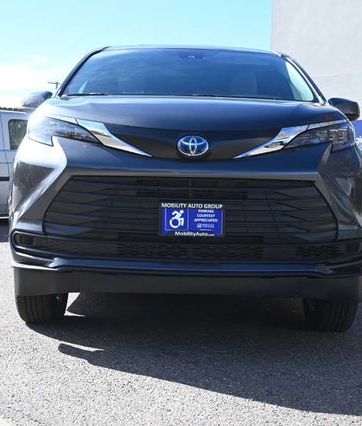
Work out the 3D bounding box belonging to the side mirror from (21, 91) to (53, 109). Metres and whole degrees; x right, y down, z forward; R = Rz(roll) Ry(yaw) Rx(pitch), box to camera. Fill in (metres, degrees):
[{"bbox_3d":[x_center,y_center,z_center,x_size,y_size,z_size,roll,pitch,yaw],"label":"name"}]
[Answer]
[{"bbox_3d":[-0.968,-0.741,4.944,0.250,0.170,0.170,1,4,0],"label":"side mirror"}]

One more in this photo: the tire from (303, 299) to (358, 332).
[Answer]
[{"bbox_3d":[0.903,0.325,4.380,0.240,0.735,0.735,1,4,0],"label":"tire"}]

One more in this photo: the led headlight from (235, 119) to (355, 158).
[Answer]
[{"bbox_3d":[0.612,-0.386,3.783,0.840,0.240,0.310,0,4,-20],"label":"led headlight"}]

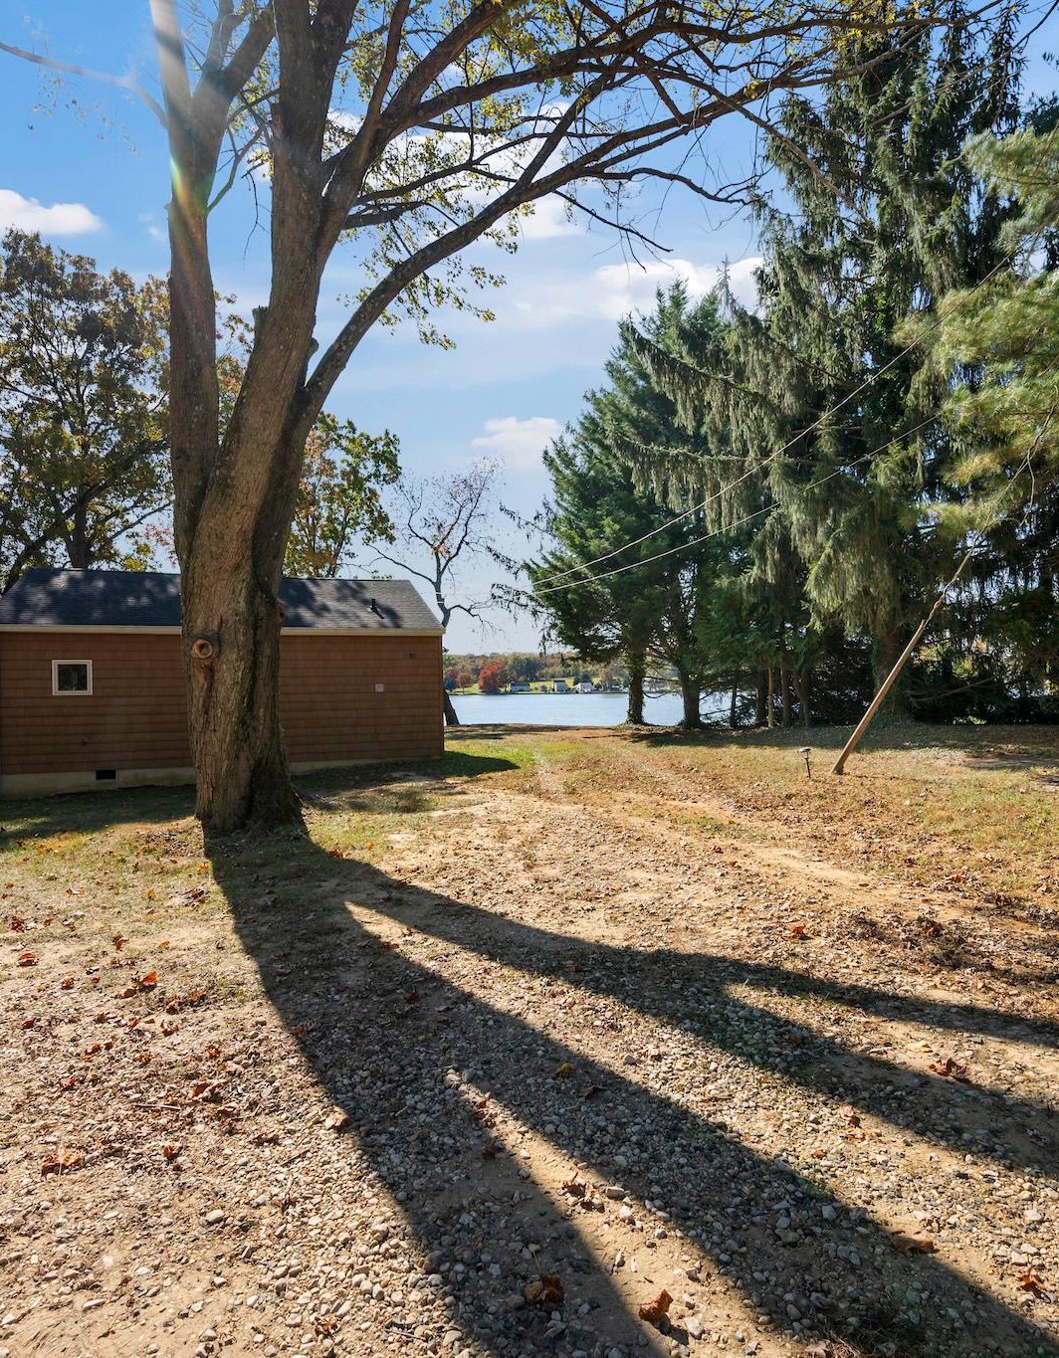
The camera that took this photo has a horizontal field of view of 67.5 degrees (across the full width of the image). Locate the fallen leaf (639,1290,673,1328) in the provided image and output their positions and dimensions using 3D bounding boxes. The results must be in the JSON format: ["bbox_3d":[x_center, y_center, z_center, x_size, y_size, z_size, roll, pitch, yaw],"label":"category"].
[{"bbox_3d":[0.301,1.491,1.880,0.080,0.040,0.060,-1,0,0],"label":"fallen leaf"}]

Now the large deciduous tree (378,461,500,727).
[{"bbox_3d":[-3.746,-3.516,33.000,5.300,11.100,5.000,-1,0,0],"label":"large deciduous tree"}]

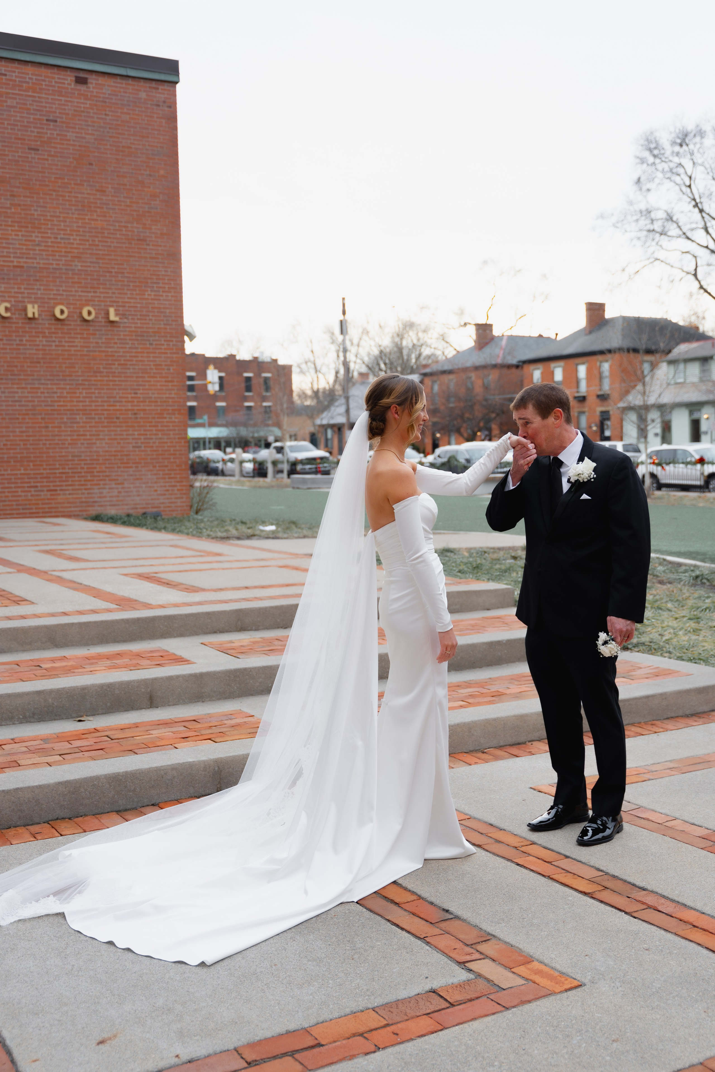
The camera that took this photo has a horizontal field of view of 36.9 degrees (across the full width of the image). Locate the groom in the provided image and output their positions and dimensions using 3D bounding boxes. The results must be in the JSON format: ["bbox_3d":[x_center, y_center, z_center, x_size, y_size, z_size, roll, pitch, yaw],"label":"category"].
[{"bbox_3d":[0.836,0.288,4.230,0.450,1.755,0.590,-4,5,-32],"label":"groom"}]

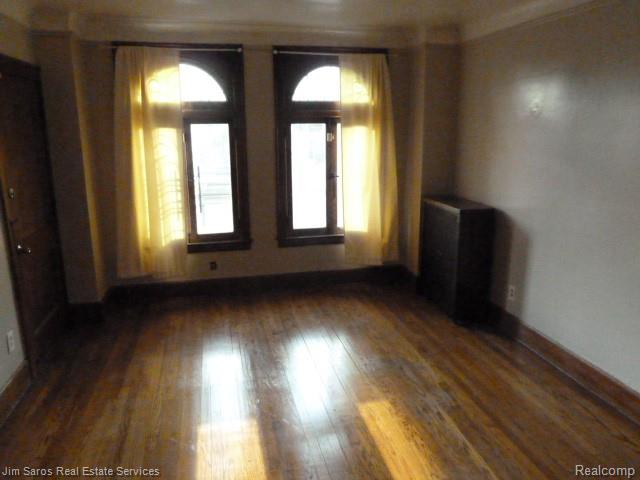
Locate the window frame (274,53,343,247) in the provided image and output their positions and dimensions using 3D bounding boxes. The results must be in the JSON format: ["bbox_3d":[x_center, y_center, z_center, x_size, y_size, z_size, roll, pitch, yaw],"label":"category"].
[{"bbox_3d":[0.112,-0.892,4.679,1.122,1.901,0.110,-3,14,-12],"label":"window frame"}]

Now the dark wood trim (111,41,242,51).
[{"bbox_3d":[-1.252,-1.725,4.125,1.106,0.051,0.060,-3,14,-12],"label":"dark wood trim"}]

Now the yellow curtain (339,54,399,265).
[{"bbox_3d":[0.504,-0.762,4.678,0.661,2.100,0.120,-3,14,-12],"label":"yellow curtain"}]

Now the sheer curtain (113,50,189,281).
[{"bbox_3d":[-1.560,-0.643,4.235,0.678,2.086,0.120,-3,14,-12],"label":"sheer curtain"}]

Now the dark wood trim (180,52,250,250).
[{"bbox_3d":[-1.257,-0.809,4.386,1.110,1.903,0.110,-3,14,-12],"label":"dark wood trim"}]

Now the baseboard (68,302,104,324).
[{"bbox_3d":[-2.061,0.634,4.094,0.306,0.168,0.030,-3,14,-12],"label":"baseboard"}]

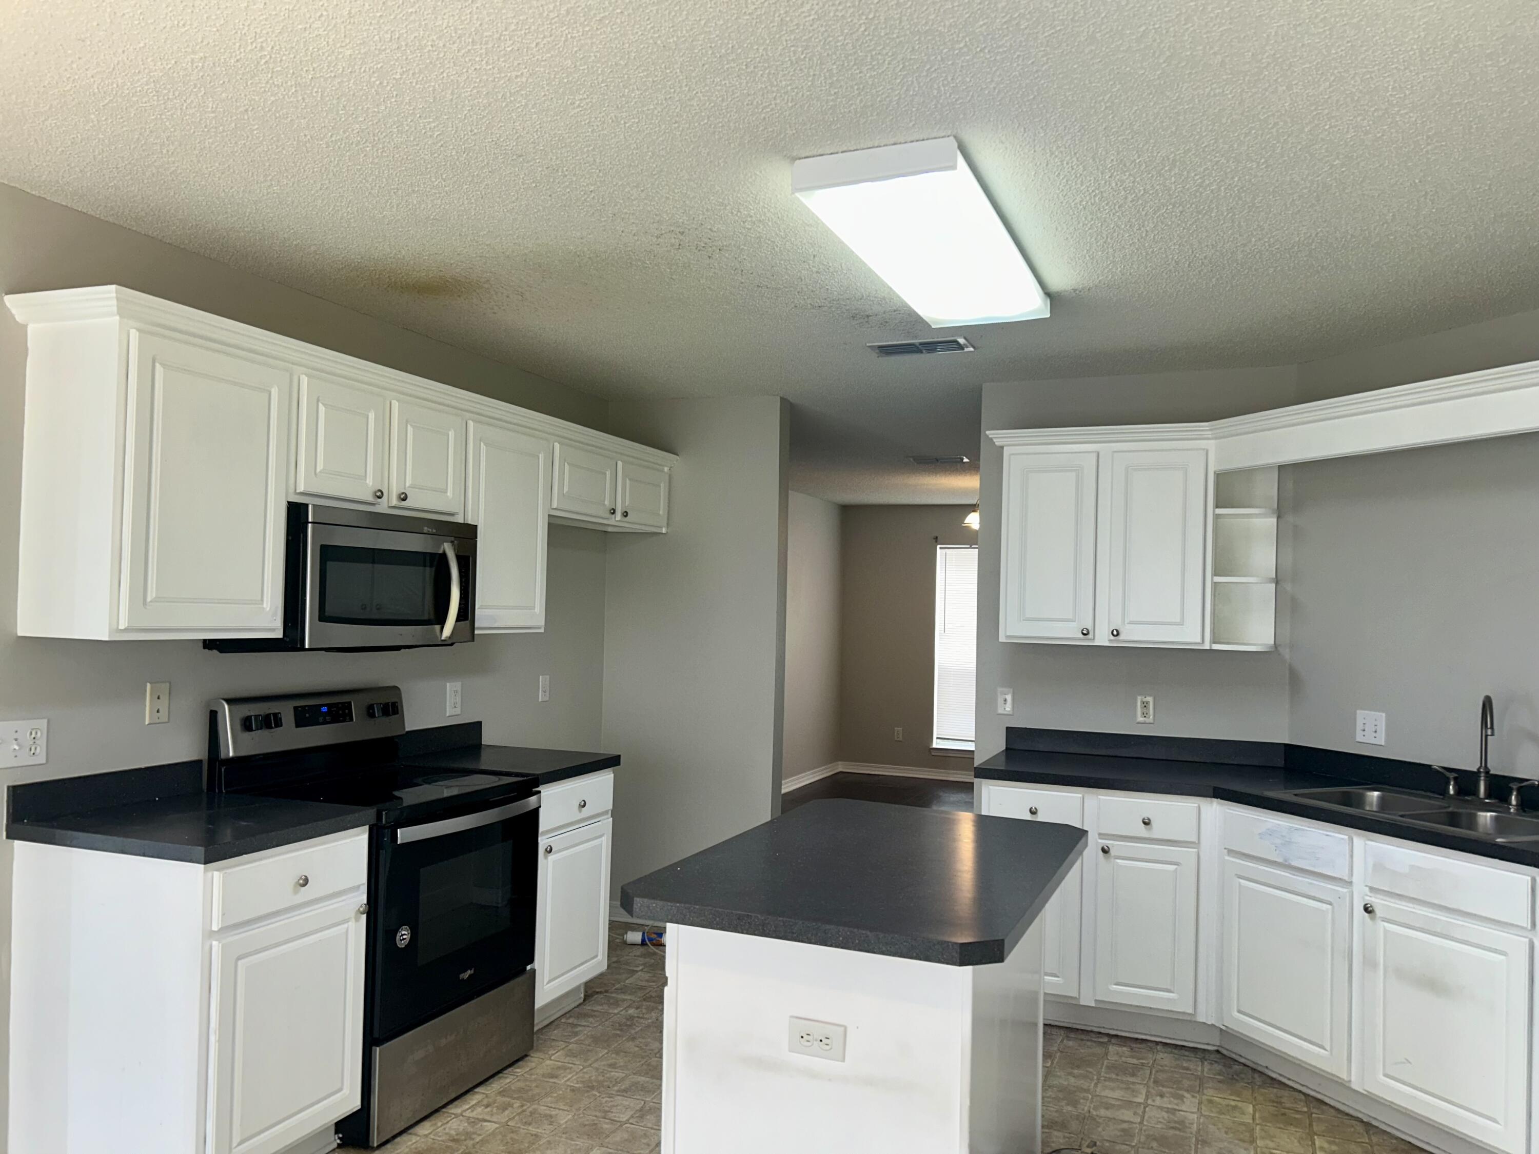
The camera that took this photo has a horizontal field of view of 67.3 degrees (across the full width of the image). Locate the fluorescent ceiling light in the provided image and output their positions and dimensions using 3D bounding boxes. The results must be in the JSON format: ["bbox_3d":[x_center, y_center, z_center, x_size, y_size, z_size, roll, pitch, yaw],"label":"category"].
[{"bbox_3d":[0.440,-0.823,2.933,0.357,0.083,1.214,1,-2,22],"label":"fluorescent ceiling light"}]

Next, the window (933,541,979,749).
[{"bbox_3d":[1.890,0.635,10.163,0.891,1.808,0.101,1,-2,22],"label":"window"}]

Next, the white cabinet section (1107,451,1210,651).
[{"bbox_3d":[1.490,-0.106,4.414,0.345,0.722,0.335,1,-2,22],"label":"white cabinet section"}]

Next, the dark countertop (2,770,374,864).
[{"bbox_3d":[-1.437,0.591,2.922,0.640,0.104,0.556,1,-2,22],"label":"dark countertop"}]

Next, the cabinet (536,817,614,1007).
[{"bbox_3d":[-0.909,1.156,4.130,0.511,0.570,0.518,1,-2,22],"label":"cabinet"}]

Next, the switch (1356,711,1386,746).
[{"bbox_3d":[2.097,0.529,4.045,0.018,0.115,0.117,2,-2,-23],"label":"switch"}]

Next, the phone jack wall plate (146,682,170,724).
[{"bbox_3d":[-1.670,0.345,3.160,0.008,0.114,0.071,0,-2,22],"label":"phone jack wall plate"}]

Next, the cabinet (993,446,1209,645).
[{"bbox_3d":[1.305,-0.116,4.477,0.761,0.761,0.342,1,-2,22],"label":"cabinet"}]

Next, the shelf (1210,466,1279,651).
[{"bbox_3d":[1.774,-0.072,4.301,0.231,0.695,0.319,1,-2,22],"label":"shelf"}]

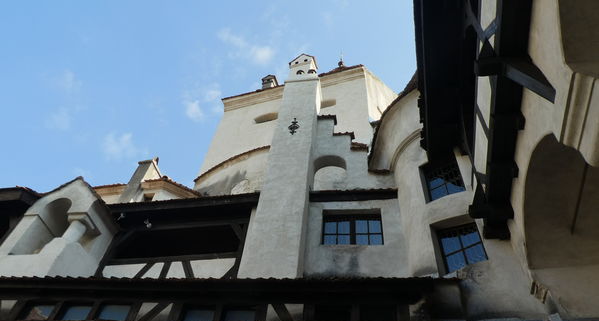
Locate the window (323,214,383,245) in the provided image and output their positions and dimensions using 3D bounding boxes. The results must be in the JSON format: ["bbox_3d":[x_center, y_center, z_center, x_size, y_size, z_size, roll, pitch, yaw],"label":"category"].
[{"bbox_3d":[1.101,1.444,8.734,1.266,0.988,0.150,-2,-53,8],"label":"window"}]

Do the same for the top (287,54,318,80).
[{"bbox_3d":[0.120,-2.785,13.707,0.883,2.056,0.650,-8,-54,12],"label":"top"}]

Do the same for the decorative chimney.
[{"bbox_3d":[-1.620,-3.938,22.799,0.740,1.932,0.750,-11,-54,14],"label":"decorative chimney"}]

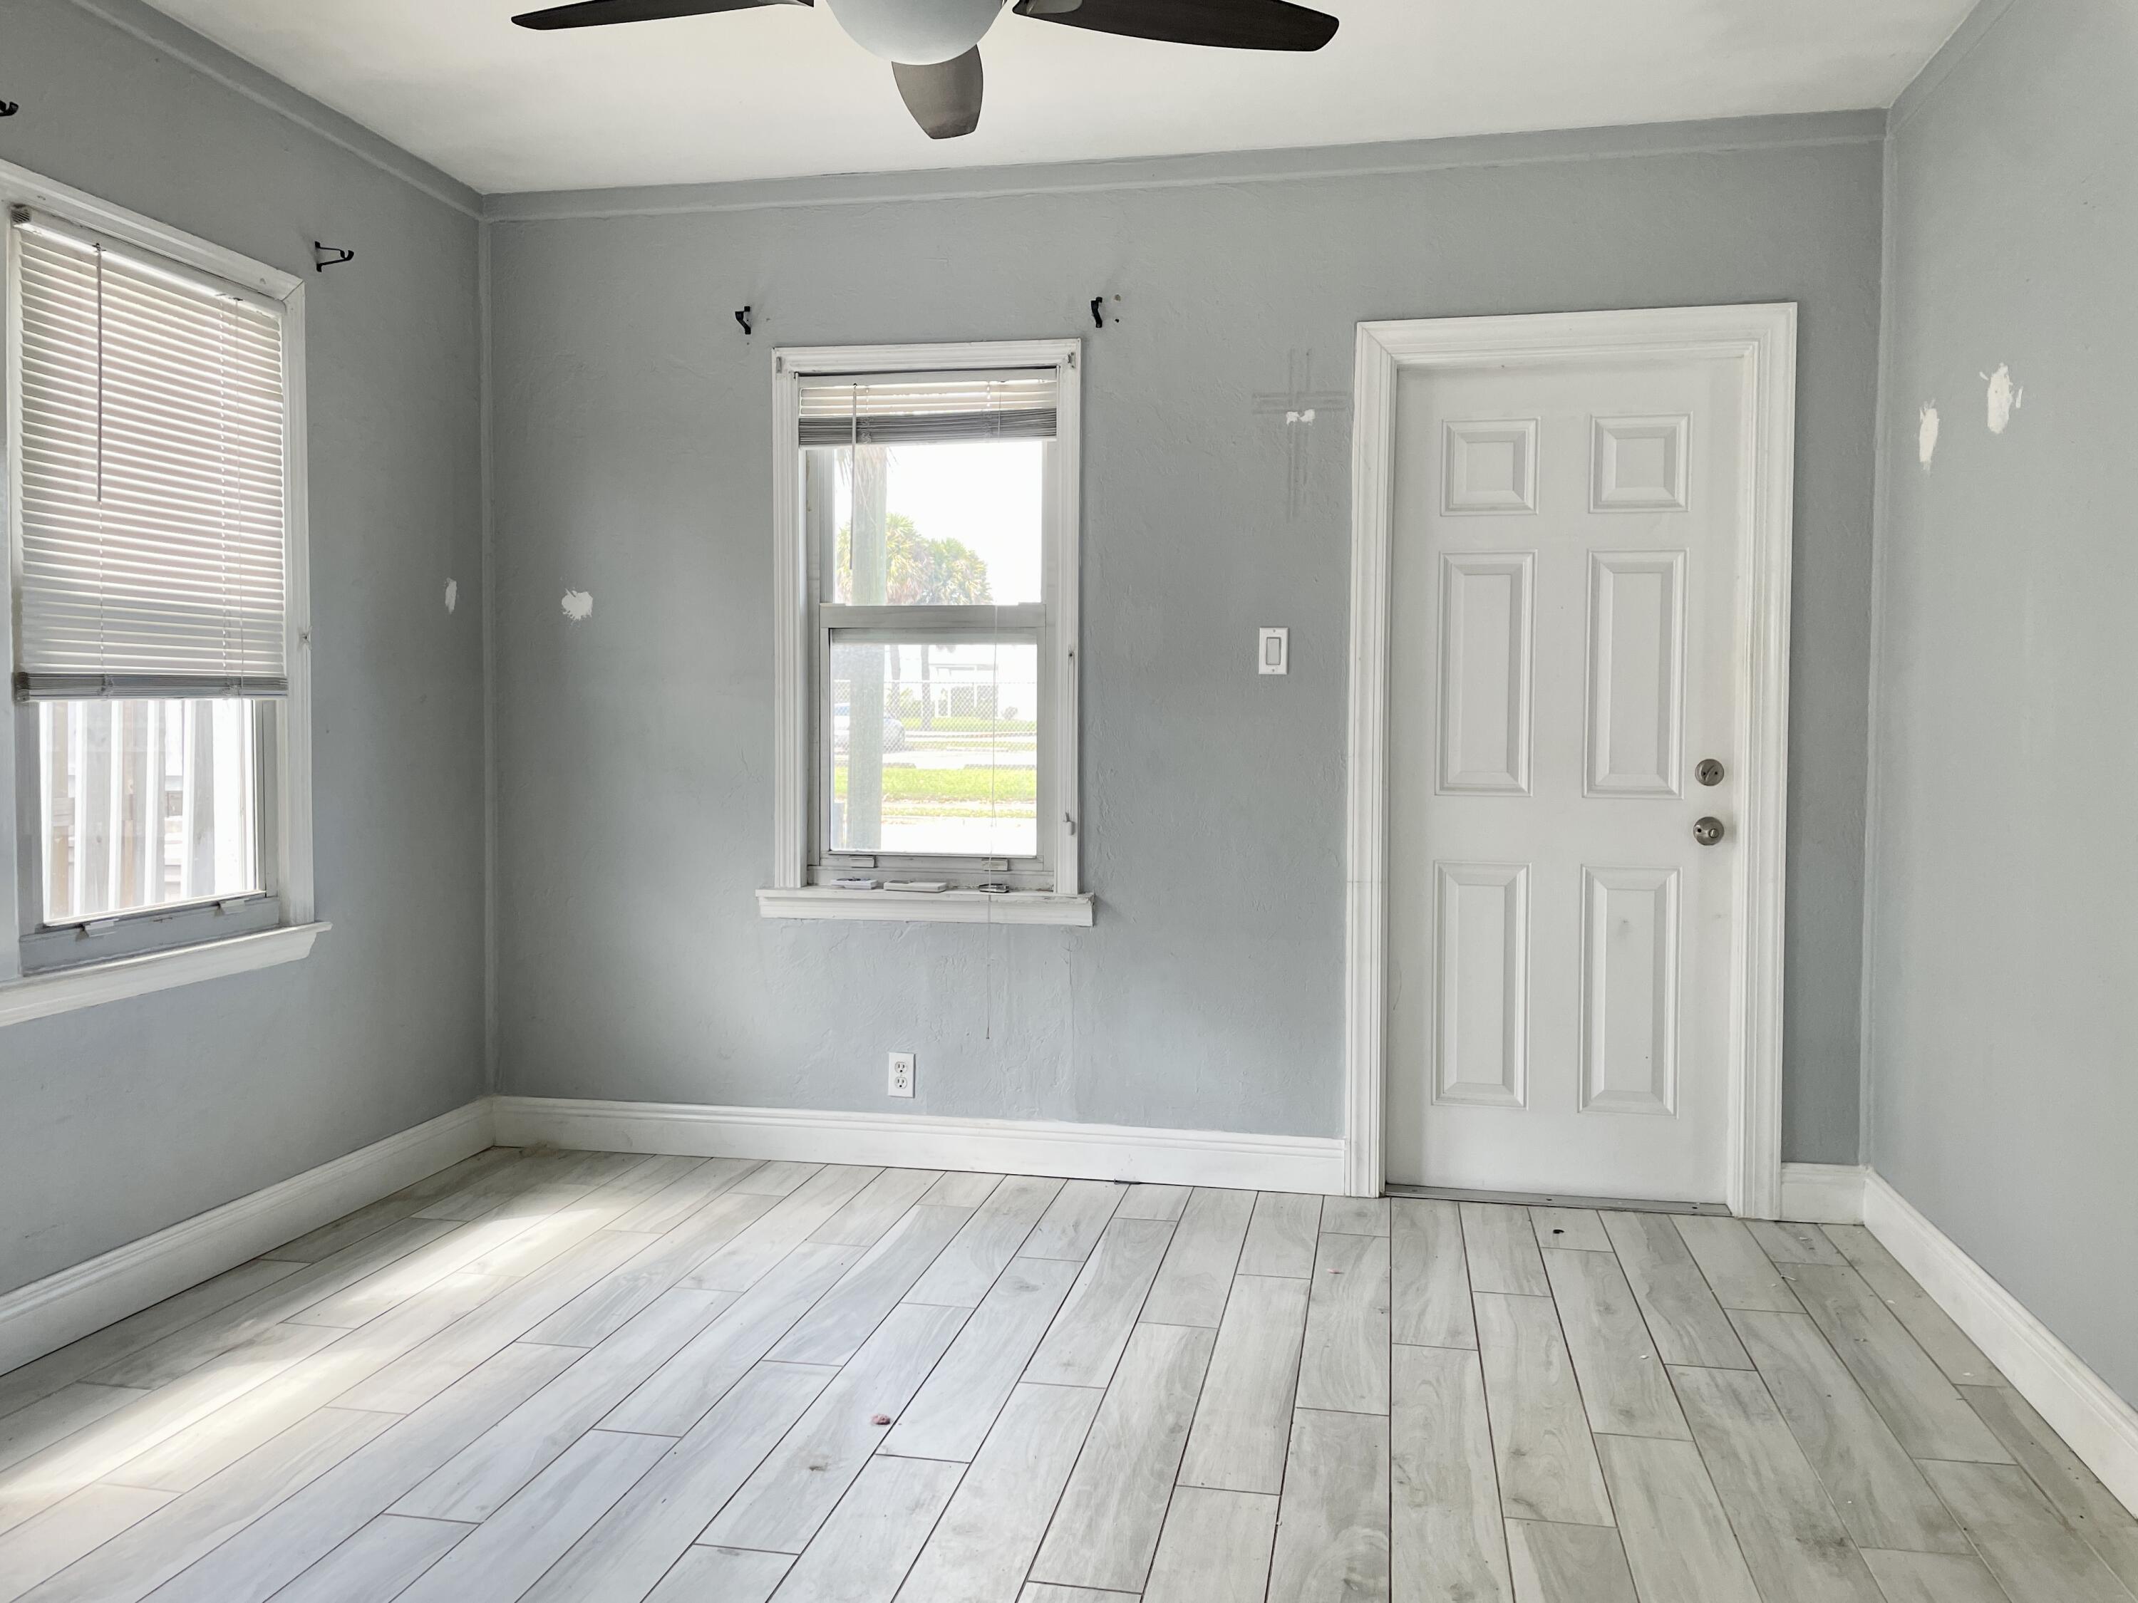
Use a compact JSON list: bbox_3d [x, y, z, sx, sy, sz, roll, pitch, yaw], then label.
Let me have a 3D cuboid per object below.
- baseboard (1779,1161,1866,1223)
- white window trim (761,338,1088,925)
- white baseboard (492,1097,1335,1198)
[{"bbox_3d":[1.715,0.893,3.658,0.177,0.137,0.020,1,3,11],"label":"baseboard"},{"bbox_3d":[-0.365,-0.415,4.016,0.870,1.437,0.090,1,3,11],"label":"white window trim"},{"bbox_3d":[-0.438,0.870,4.089,2.247,0.136,0.020,1,3,11],"label":"white baseboard"}]

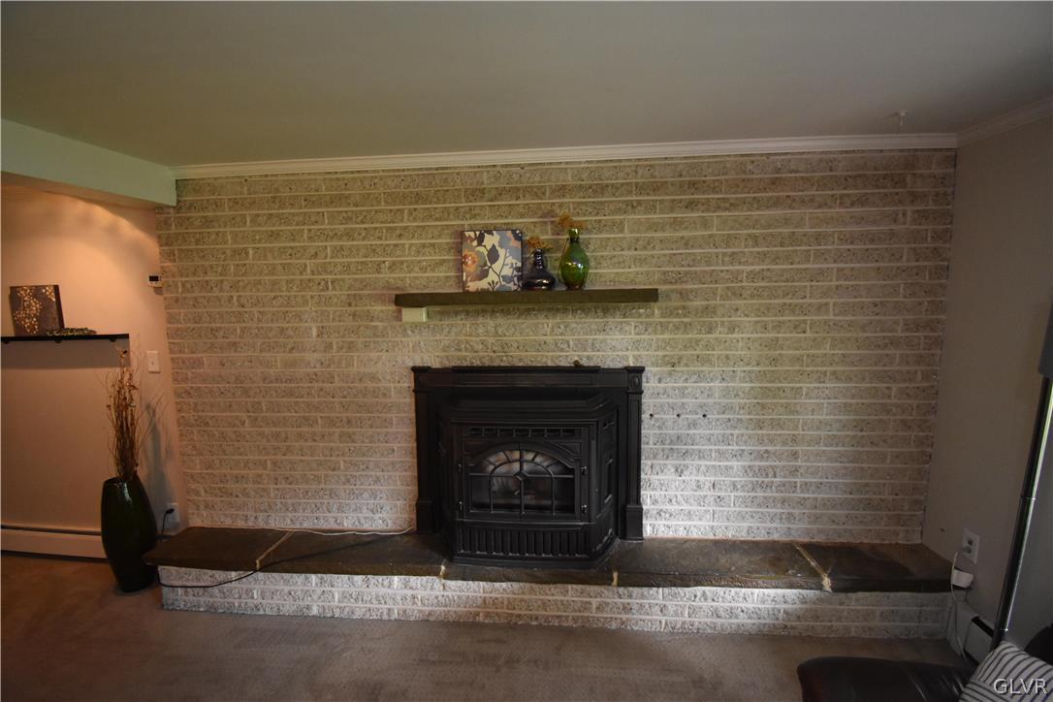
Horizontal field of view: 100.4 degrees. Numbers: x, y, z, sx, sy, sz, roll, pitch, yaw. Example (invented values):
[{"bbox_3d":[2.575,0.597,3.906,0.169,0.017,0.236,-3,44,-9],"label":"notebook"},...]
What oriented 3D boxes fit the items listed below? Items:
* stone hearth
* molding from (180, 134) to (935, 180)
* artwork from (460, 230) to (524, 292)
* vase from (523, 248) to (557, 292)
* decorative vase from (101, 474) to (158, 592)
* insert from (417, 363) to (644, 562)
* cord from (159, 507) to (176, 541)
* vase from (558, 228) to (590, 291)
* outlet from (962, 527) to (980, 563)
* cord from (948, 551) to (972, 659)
[{"bbox_3d":[0.026,1.126,2.154,3.795,0.304,0.297,0,7,5],"label":"stone hearth"},{"bbox_3d":[0.067,-0.900,2.036,3.665,0.045,0.045,0,7,5],"label":"molding"},{"bbox_3d":[-0.161,-0.422,2.070,0.285,0.288,0.040,0,7,5],"label":"artwork"},{"bbox_3d":[0.059,-0.372,2.023,0.157,0.192,0.157,0,7,5],"label":"vase"},{"bbox_3d":[-2.138,0.981,2.368,0.219,0.615,0.219,0,7,5],"label":"decorative vase"},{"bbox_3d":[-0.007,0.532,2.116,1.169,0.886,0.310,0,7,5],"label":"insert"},{"bbox_3d":[-2.087,1.008,2.550,0.097,0.211,0.048,0,7,5],"label":"cord"},{"bbox_3d":[0.222,-0.414,2.005,0.135,0.275,0.135,0,7,5],"label":"vase"},{"bbox_3d":[1.900,0.837,1.885,0.013,0.118,0.071,0,7,5],"label":"outlet"},{"bbox_3d":[1.858,1.062,1.870,0.075,0.425,0.123,0,7,5],"label":"cord"}]

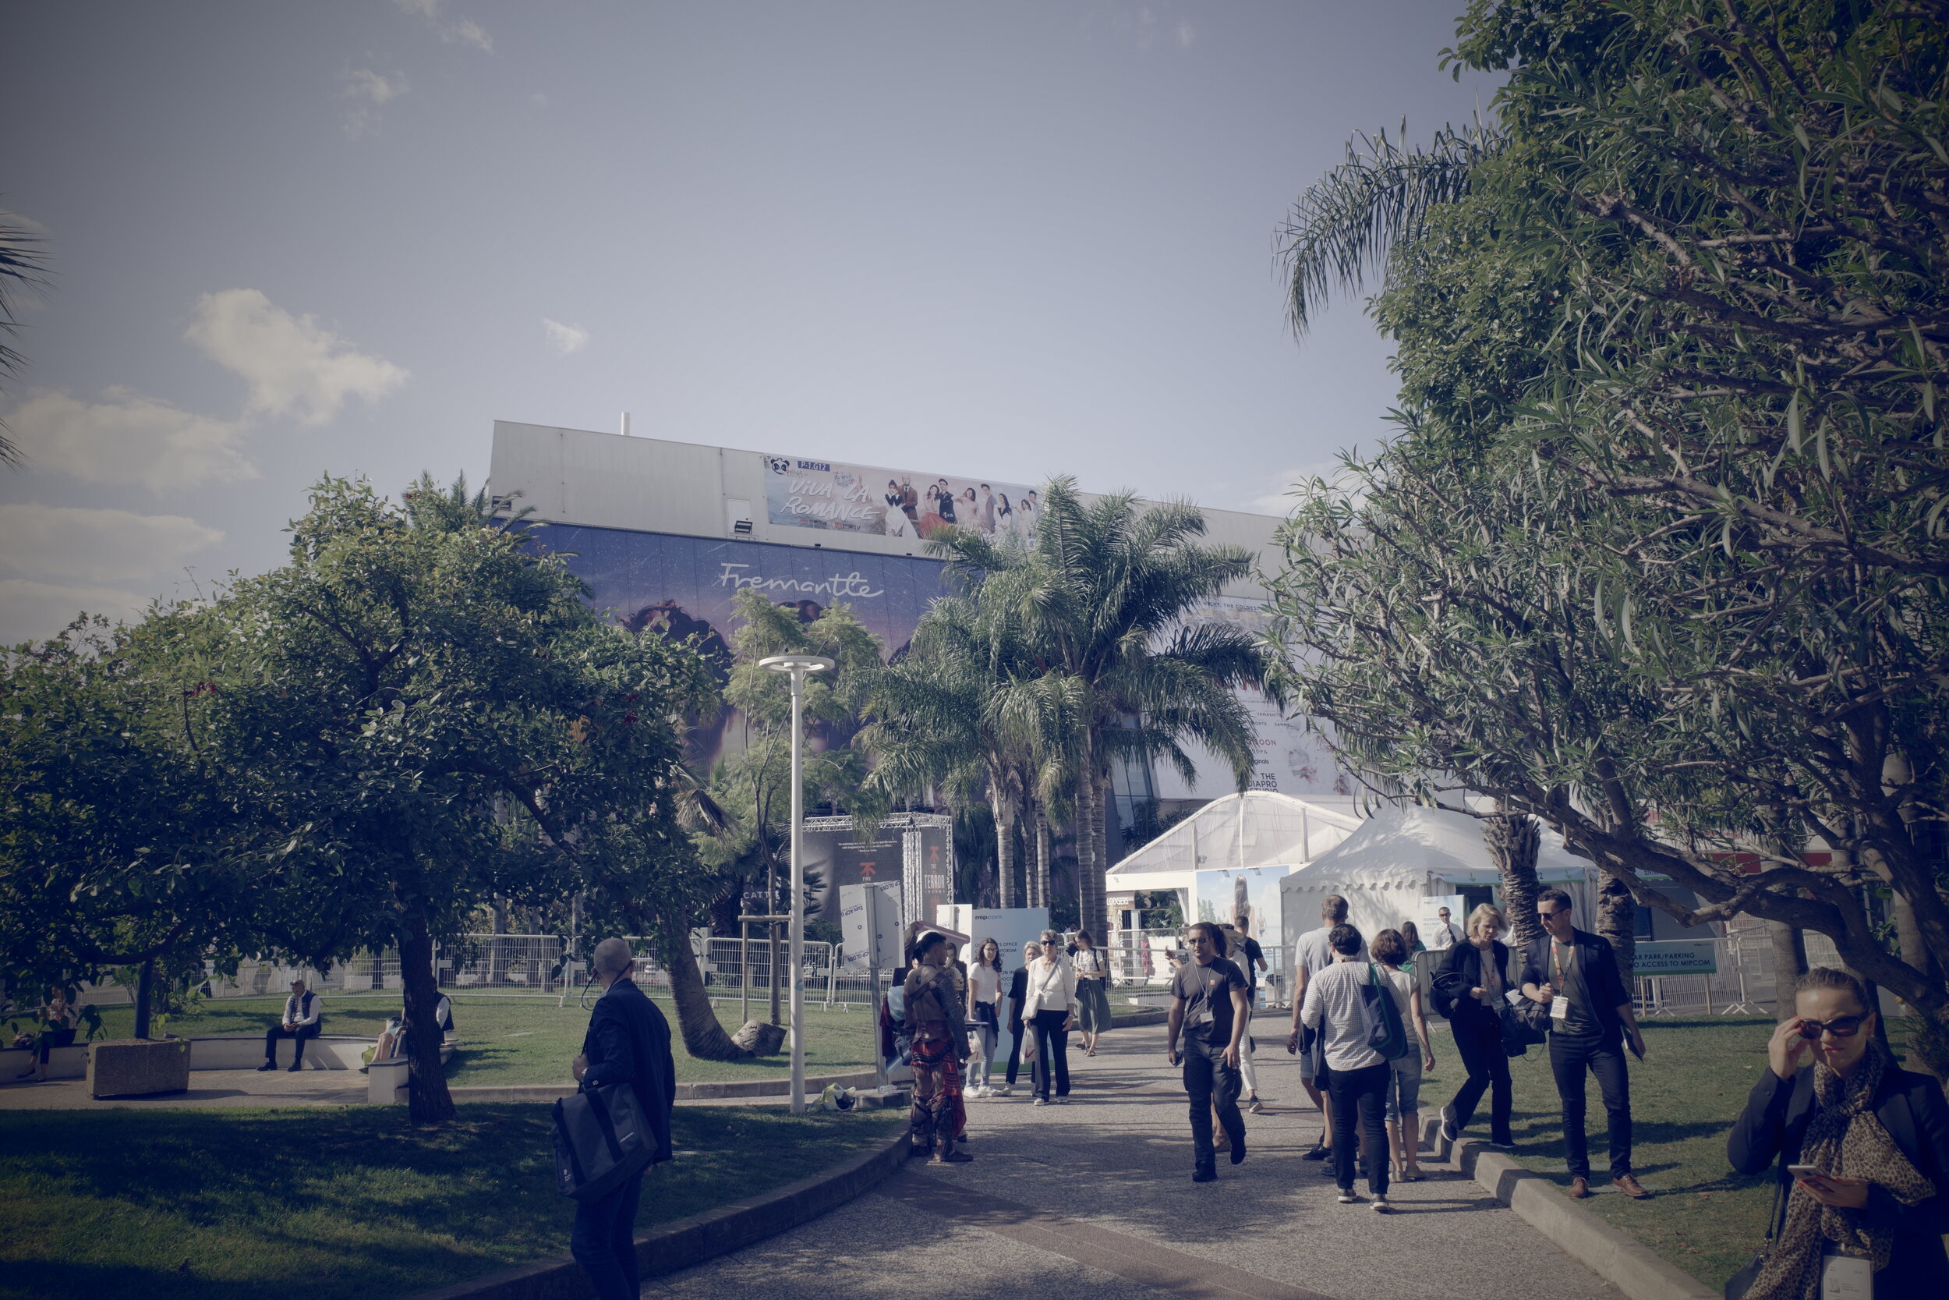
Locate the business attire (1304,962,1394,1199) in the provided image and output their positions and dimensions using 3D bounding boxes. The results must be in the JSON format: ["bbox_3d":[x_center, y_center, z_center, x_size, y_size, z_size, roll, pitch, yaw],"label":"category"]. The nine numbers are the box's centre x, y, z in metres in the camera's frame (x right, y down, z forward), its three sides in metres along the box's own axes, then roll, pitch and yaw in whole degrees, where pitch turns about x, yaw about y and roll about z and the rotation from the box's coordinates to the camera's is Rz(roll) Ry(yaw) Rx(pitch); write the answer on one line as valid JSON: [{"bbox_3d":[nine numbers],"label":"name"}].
[{"bbox_3d":[2.288,2.608,9.388,0.510,1.380,0.360,-1,-10,-3],"label":"business attire"}]

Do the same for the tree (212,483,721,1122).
[{"bbox_3d":[-4.797,1.253,13.990,4.500,5.900,4.500,2,-11,-19],"label":"tree"}]

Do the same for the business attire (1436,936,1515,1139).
[{"bbox_3d":[3.534,2.770,10.746,0.520,1.420,0.480,3,-11,-20],"label":"business attire"}]

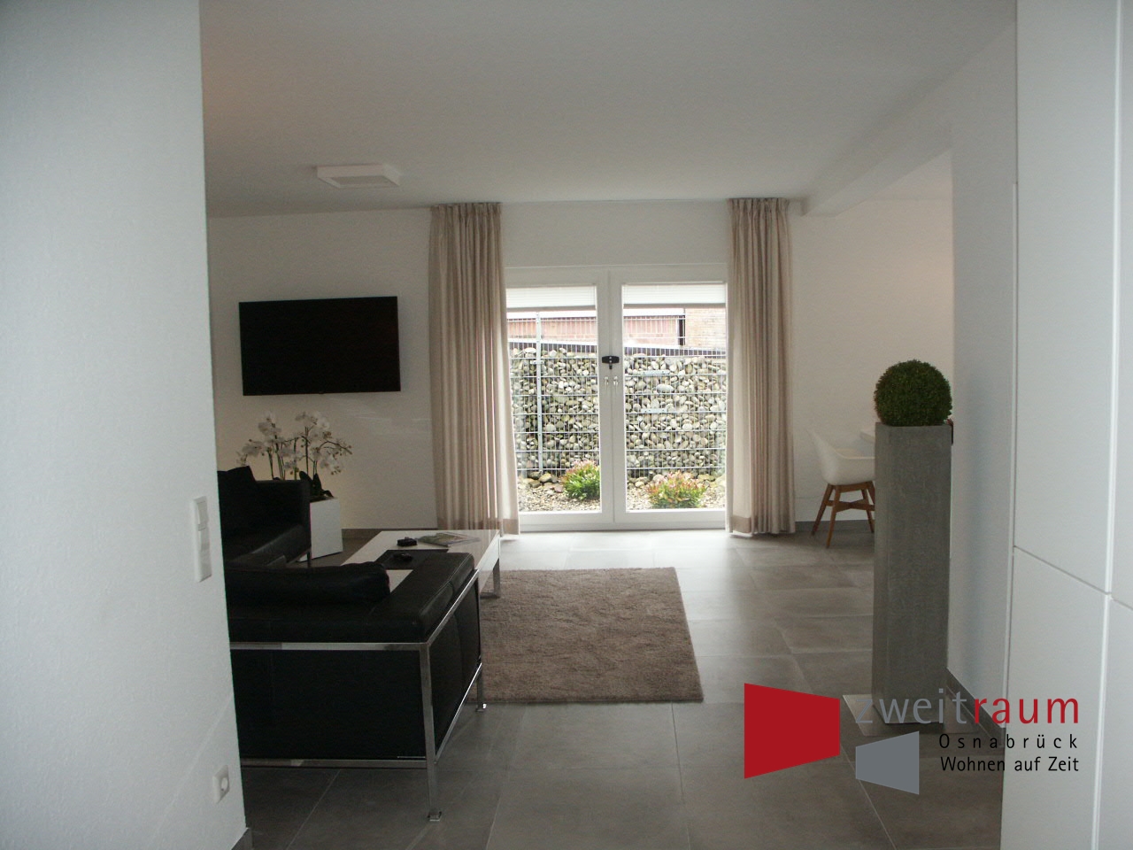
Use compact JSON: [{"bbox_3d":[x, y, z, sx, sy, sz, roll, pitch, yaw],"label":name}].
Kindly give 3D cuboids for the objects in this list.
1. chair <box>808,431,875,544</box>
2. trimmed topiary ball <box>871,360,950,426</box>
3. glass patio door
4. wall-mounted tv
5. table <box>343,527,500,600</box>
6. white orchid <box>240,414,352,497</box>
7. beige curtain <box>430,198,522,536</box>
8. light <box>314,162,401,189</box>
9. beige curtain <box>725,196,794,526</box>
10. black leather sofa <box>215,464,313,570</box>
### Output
[{"bbox_3d":[2.092,0.443,6.711,0.600,0.830,0.620,-1,5,4],"label":"chair"},{"bbox_3d":[1.310,-0.114,3.460,0.290,0.275,0.290,-1,5,4],"label":"trimmed topiary ball"},{"bbox_3d":[0.362,-0.195,7.250,1.980,2.110,0.120,-1,5,4],"label":"glass patio door"},{"bbox_3d":[-1.946,-0.617,7.213,1.280,0.740,0.060,-1,5,4],"label":"wall-mounted tv"},{"bbox_3d":[-0.791,0.889,4.734,0.730,0.400,1.450,-1,5,4],"label":"table"},{"bbox_3d":[-1.989,0.223,6.692,0.780,0.630,0.500,-1,5,4],"label":"white orchid"},{"bbox_3d":[-0.725,-0.405,7.086,0.640,2.580,0.190,-1,5,4],"label":"beige curtain"},{"bbox_3d":[-1.275,-1.527,5.653,0.400,0.070,0.380,-1,5,4],"label":"light"},{"bbox_3d":[1.482,-0.433,6.943,0.520,2.560,0.200,-1,5,4],"label":"beige curtain"},{"bbox_3d":[-2.154,0.721,5.168,0.880,0.720,1.850,-1,5,4],"label":"black leather sofa"}]

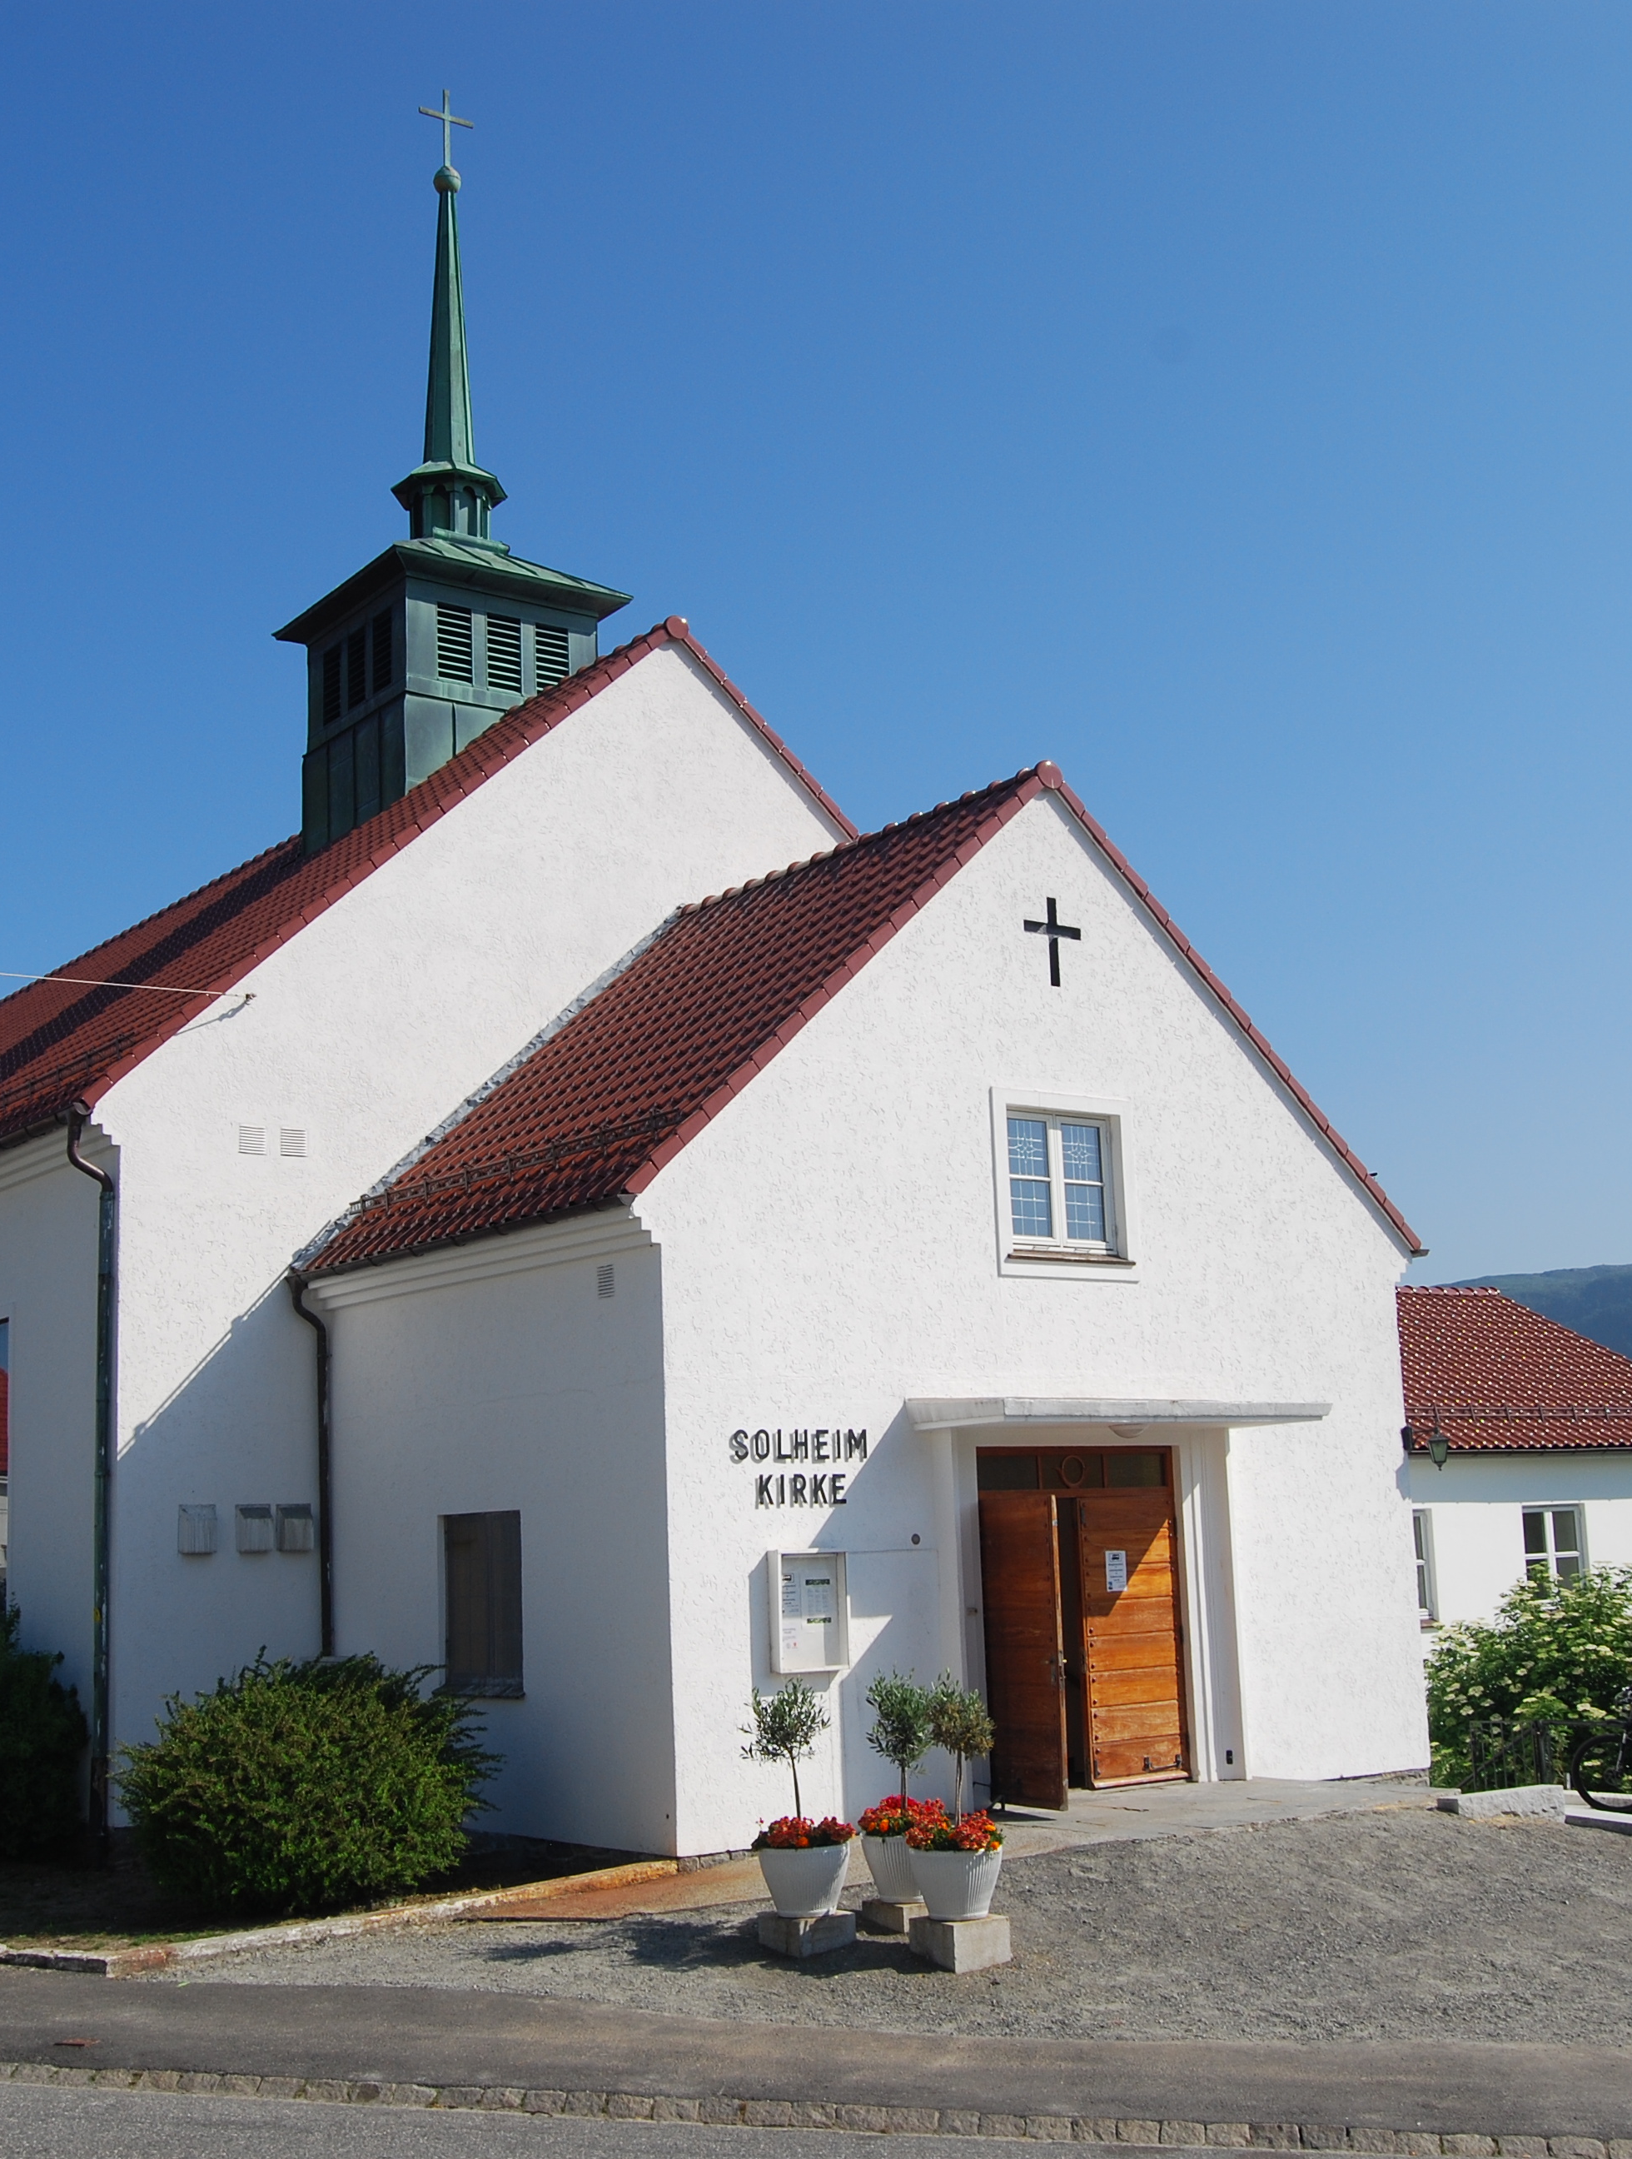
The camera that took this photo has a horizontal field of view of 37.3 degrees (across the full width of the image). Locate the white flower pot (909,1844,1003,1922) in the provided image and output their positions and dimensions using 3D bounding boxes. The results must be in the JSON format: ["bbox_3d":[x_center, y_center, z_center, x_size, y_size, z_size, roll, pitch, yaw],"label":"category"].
[{"bbox_3d":[0.699,3.973,12.001,0.468,0.330,0.468,-2,-11,0],"label":"white flower pot"}]

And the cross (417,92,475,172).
[{"bbox_3d":[-4.298,-11.063,28.175,0.745,1.000,0.082,6,-14,-37],"label":"cross"}]

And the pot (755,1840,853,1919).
[{"bbox_3d":[-0.056,4.121,12.473,0.487,0.341,0.487,-2,-11,0],"label":"pot"}]

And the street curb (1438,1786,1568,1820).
[{"bbox_3d":[5.495,5.818,19.360,1.377,0.306,0.224,6,-14,-37],"label":"street curb"}]

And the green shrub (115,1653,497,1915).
[{"bbox_3d":[-3.200,4.352,15.187,2.346,1.448,2.244,6,-14,-37],"label":"green shrub"}]

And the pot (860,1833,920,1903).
[{"bbox_3d":[0.488,4.244,13.049,0.462,0.345,0.462,-2,-11,0],"label":"pot"}]

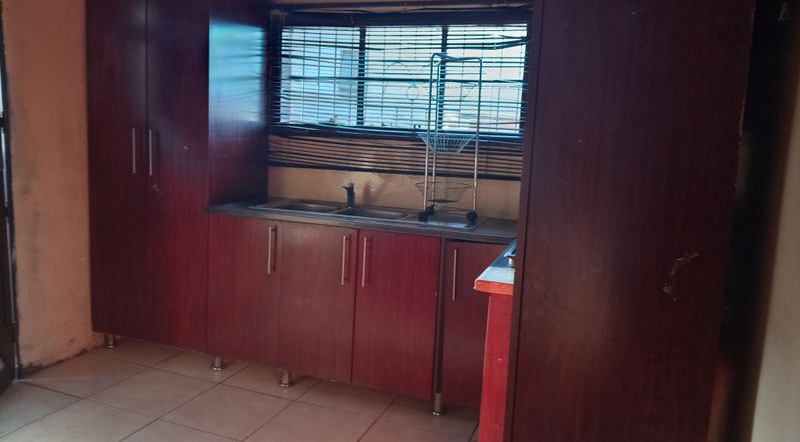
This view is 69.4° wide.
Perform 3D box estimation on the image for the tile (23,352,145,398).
[{"bbox_3d":[-1.603,0.800,2.968,0.430,0.010,0.430,6,8,19],"label":"tile"}]

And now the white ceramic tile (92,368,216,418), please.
[{"bbox_3d":[-1.201,0.841,2.835,0.430,0.010,0.430,6,8,19],"label":"white ceramic tile"}]

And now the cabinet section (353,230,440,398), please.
[{"bbox_3d":[0.062,0.408,2.927,0.406,0.747,0.520,6,8,19],"label":"cabinet section"}]

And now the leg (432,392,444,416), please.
[{"bbox_3d":[0.177,0.875,2.739,0.050,0.107,0.050,6,8,19],"label":"leg"}]

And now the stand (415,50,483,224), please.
[{"bbox_3d":[0.250,-0.398,2.880,0.301,0.795,0.297,6,8,19],"label":"stand"}]

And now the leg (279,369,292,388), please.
[{"bbox_3d":[-0.582,0.805,2.974,0.050,0.097,0.050,6,8,19],"label":"leg"}]

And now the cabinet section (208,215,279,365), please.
[{"bbox_3d":[-0.720,0.323,3.191,0.419,0.747,0.520,6,8,19],"label":"cabinet section"}]

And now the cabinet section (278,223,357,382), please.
[{"bbox_3d":[-0.325,0.366,3.057,0.410,0.747,0.520,6,8,19],"label":"cabinet section"}]

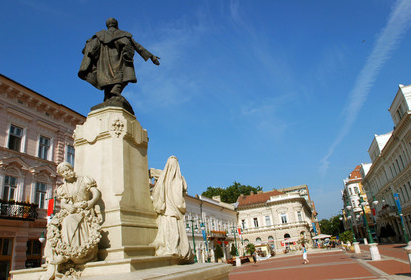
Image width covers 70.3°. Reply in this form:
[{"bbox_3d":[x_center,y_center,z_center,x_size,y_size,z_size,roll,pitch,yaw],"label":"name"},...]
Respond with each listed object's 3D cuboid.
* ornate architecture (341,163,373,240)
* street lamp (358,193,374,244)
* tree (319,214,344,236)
[{"bbox_3d":[49.992,18.864,87.506,15.000,22.500,15.000,-13,-22,18],"label":"ornate architecture"},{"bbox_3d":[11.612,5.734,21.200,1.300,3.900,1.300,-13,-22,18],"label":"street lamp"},{"bbox_3d":[53.920,37.016,125.000,11.000,12.500,10.000,-13,-22,18],"label":"tree"}]

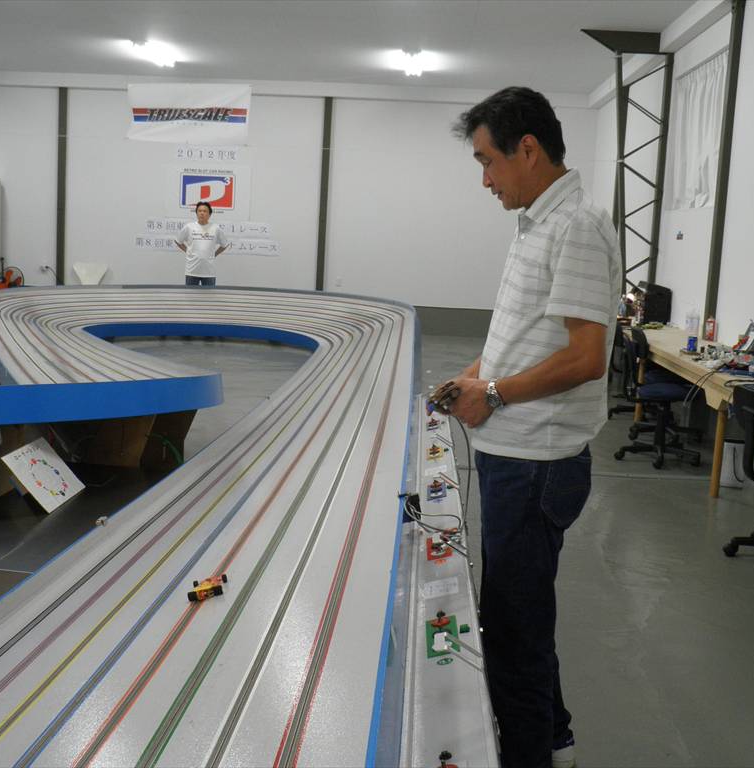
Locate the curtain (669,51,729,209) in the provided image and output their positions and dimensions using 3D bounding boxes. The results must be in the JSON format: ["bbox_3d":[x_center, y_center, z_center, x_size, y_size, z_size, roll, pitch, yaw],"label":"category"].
[{"bbox_3d":[2.814,-2.211,8.984,0.120,1.270,1.750,3,8,2],"label":"curtain"}]

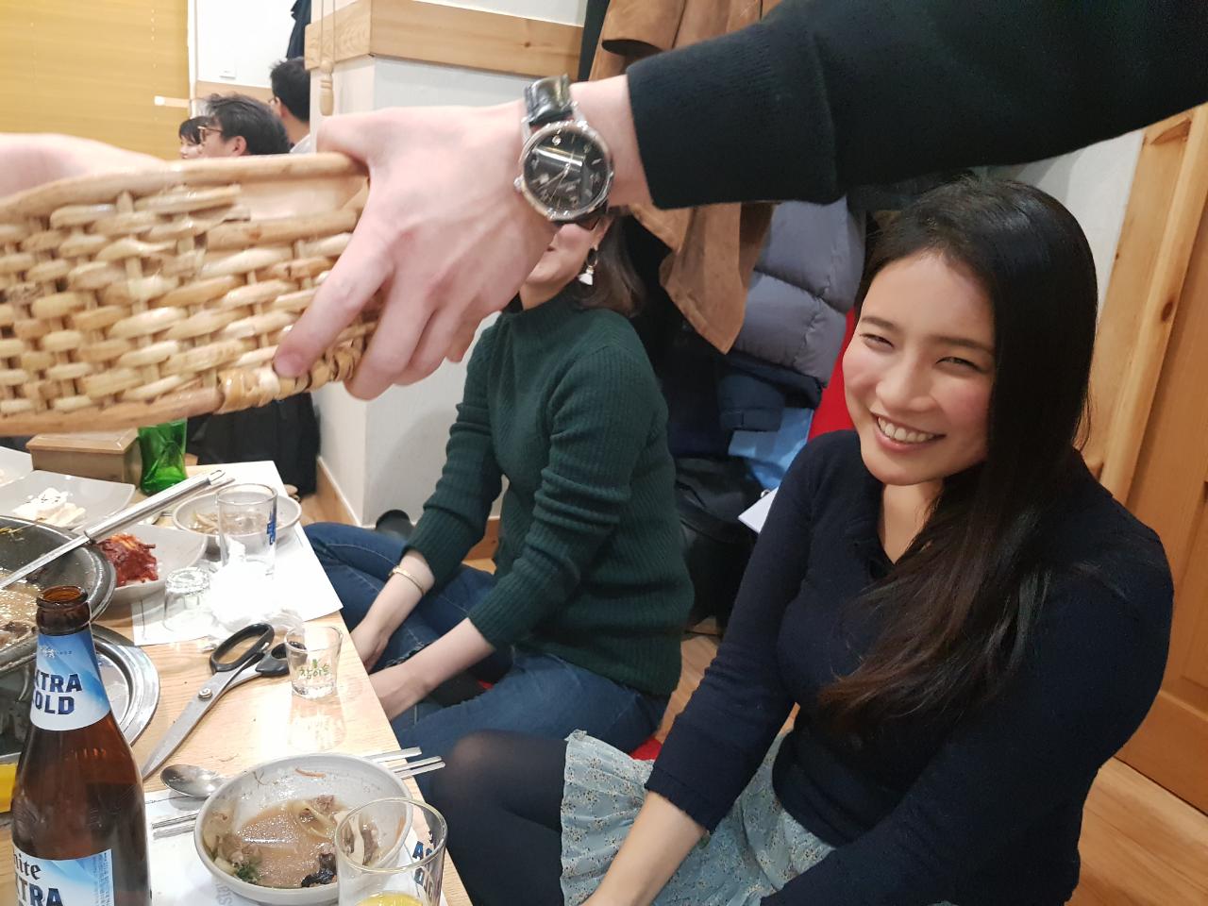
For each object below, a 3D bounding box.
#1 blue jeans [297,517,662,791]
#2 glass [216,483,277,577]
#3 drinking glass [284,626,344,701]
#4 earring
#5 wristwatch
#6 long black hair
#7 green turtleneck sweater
[{"bbox_3d":[-0.200,0.285,1.487,0.520,0.260,0.670,-3,19,-27],"label":"blue jeans"},{"bbox_3d":[-0.433,0.093,1.104,0.069,0.094,0.069,-3,19,-27],"label":"glass"},{"bbox_3d":[-0.277,0.201,0.868,0.051,0.054,0.051,-3,19,-27],"label":"drinking glass"},{"bbox_3d":[-0.022,-0.259,1.260,0.026,0.052,0.014,5,17,-3],"label":"earring"},{"bbox_3d":[-0.015,-0.134,0.408,0.044,0.064,0.055,-13,25,14],"label":"wristwatch"},{"bbox_3d":[0.301,0.002,0.779,0.240,0.440,0.200,-9,22,-40],"label":"long black hair"},{"bbox_3d":[-0.086,0.042,1.389,0.380,0.560,0.430,-3,19,-27],"label":"green turtleneck sweater"}]

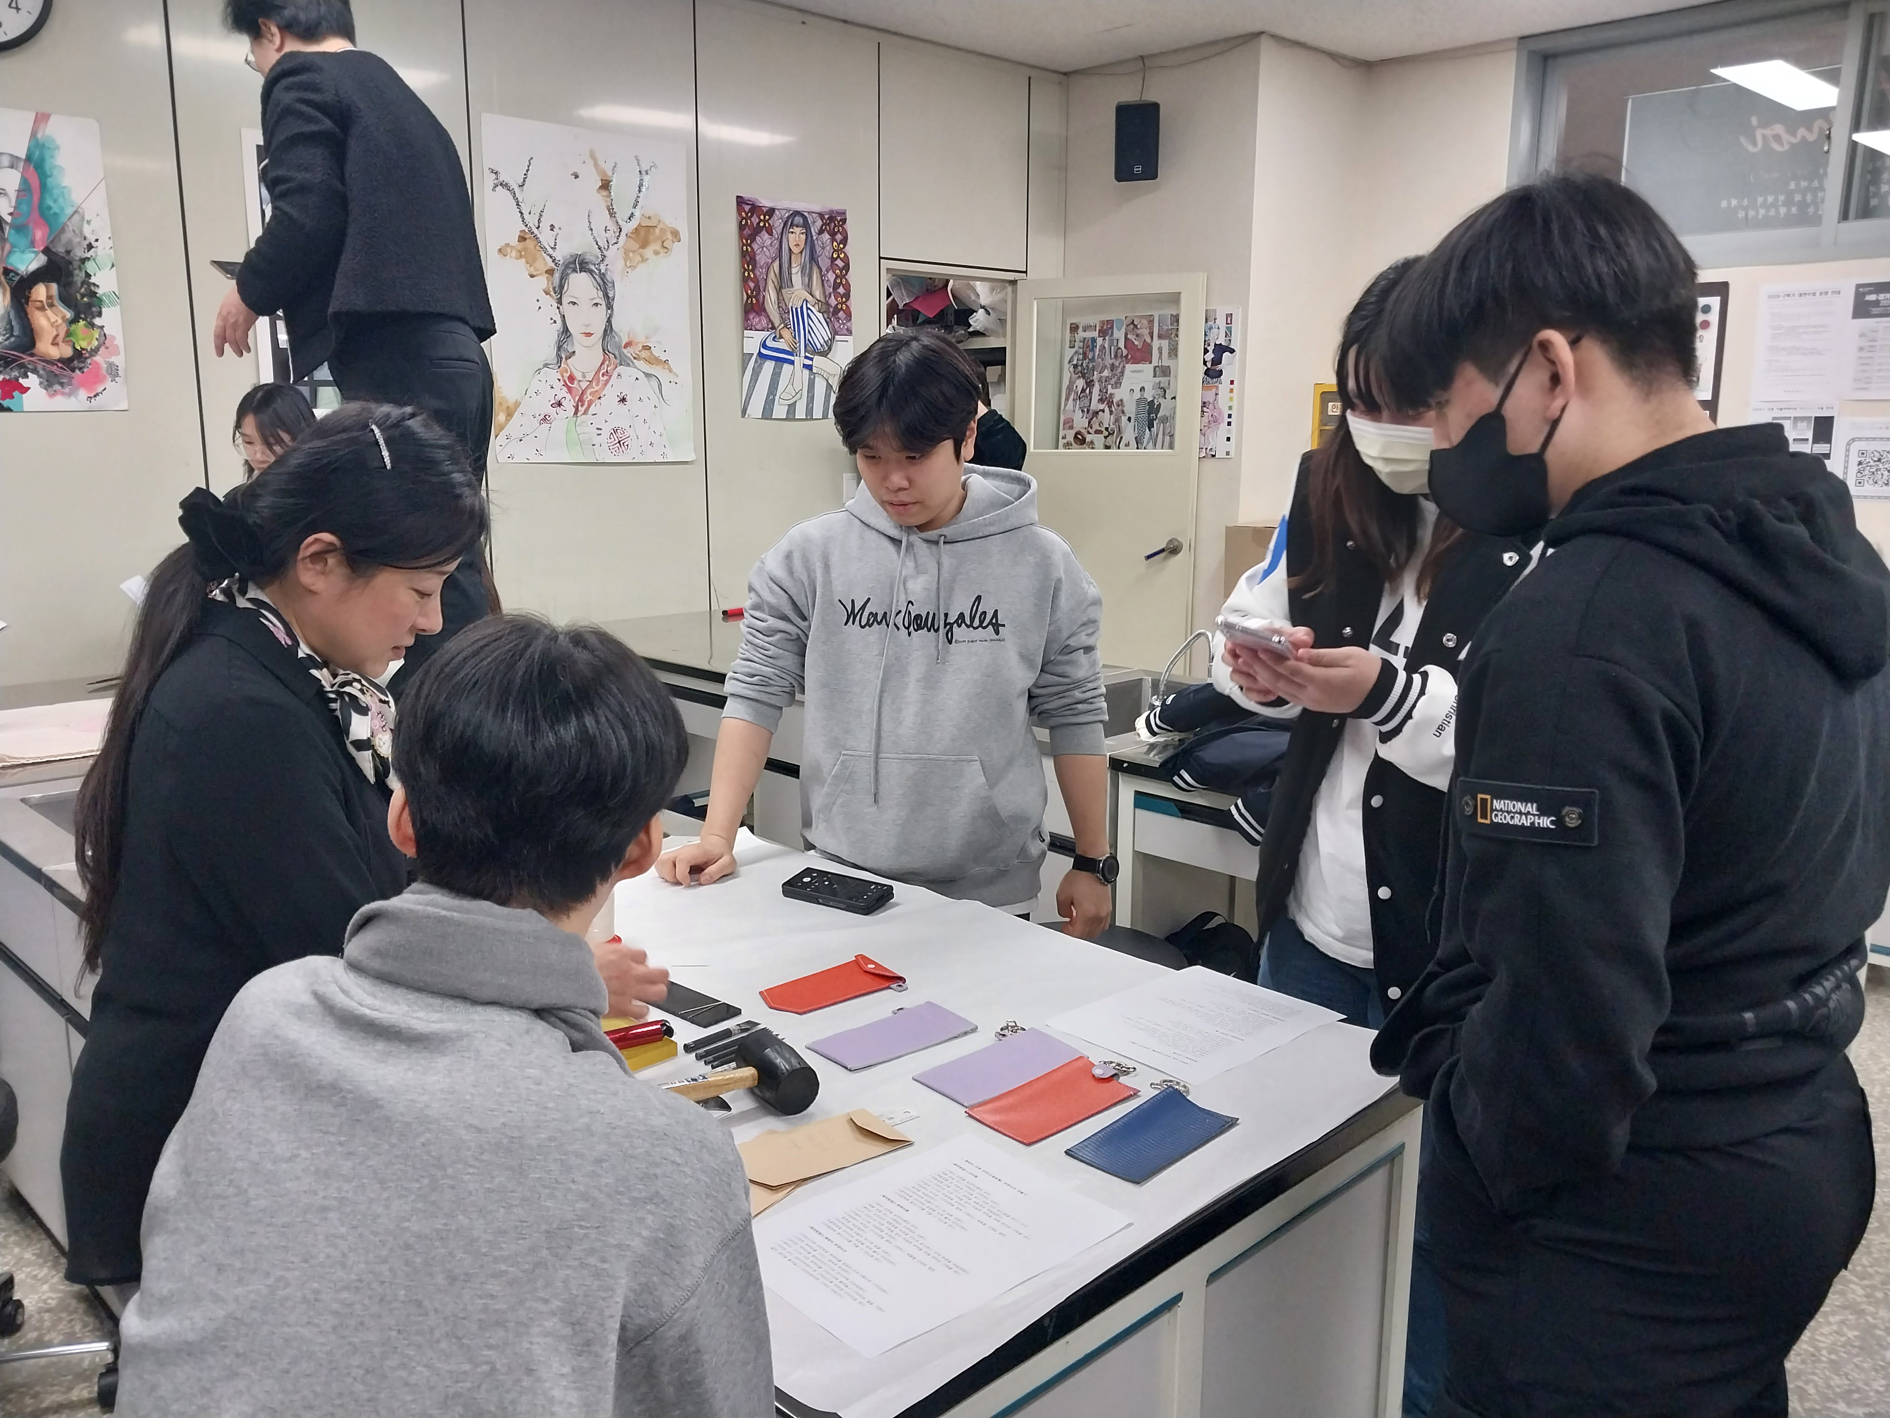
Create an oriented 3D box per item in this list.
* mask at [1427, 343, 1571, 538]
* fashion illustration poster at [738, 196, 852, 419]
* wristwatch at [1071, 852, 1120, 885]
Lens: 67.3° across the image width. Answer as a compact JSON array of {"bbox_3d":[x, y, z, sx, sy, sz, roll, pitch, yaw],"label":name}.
[{"bbox_3d":[0.432,-0.209,1.100,0.132,0.125,0.140,-23,-3,32],"label":"mask"},{"bbox_3d":[-0.557,-1.499,5.389,0.545,0.788,0.010,-10,15,-44],"label":"fashion illustration poster"},{"bbox_3d":[0.229,0.241,2.160,0.056,0.047,0.062,16,18,38],"label":"wristwatch"}]

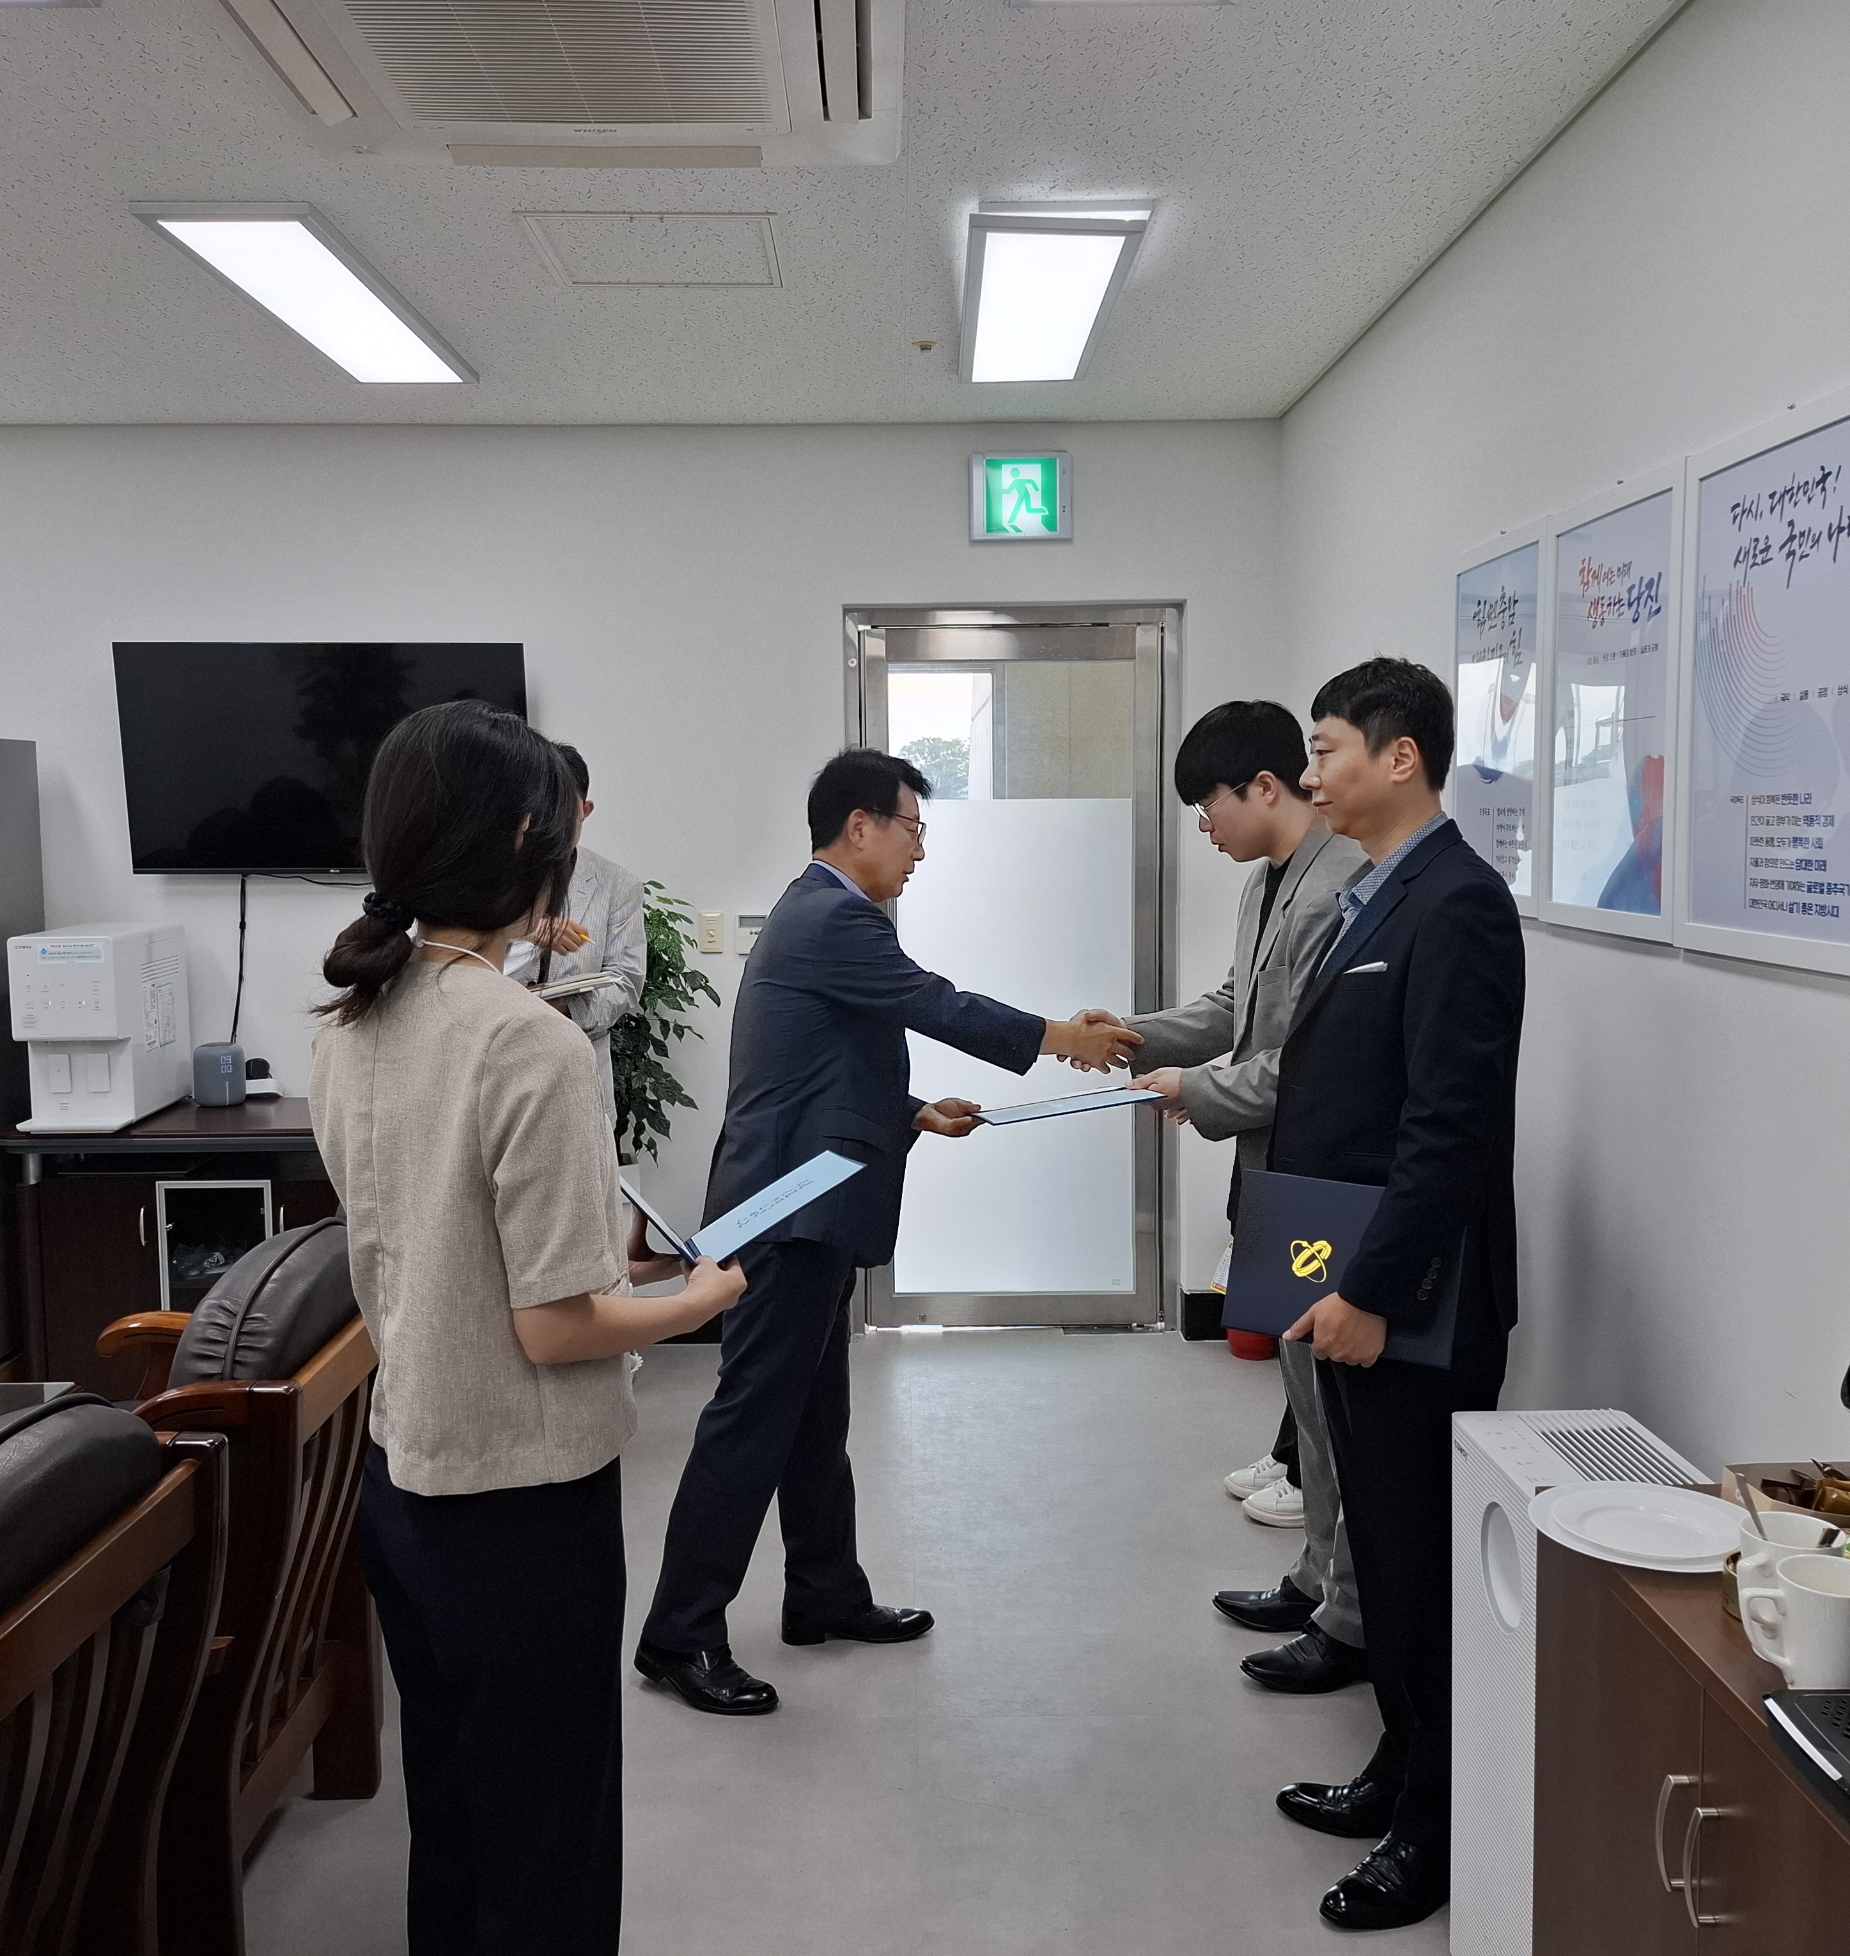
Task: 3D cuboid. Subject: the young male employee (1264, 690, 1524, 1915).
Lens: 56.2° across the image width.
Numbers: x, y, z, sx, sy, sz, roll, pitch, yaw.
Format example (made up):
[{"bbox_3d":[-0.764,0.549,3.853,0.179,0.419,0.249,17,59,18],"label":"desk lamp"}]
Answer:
[{"bbox_3d":[0.658,0.424,2.431,0.350,1.715,0.490,-2,6,-13],"label":"young male employee"}]

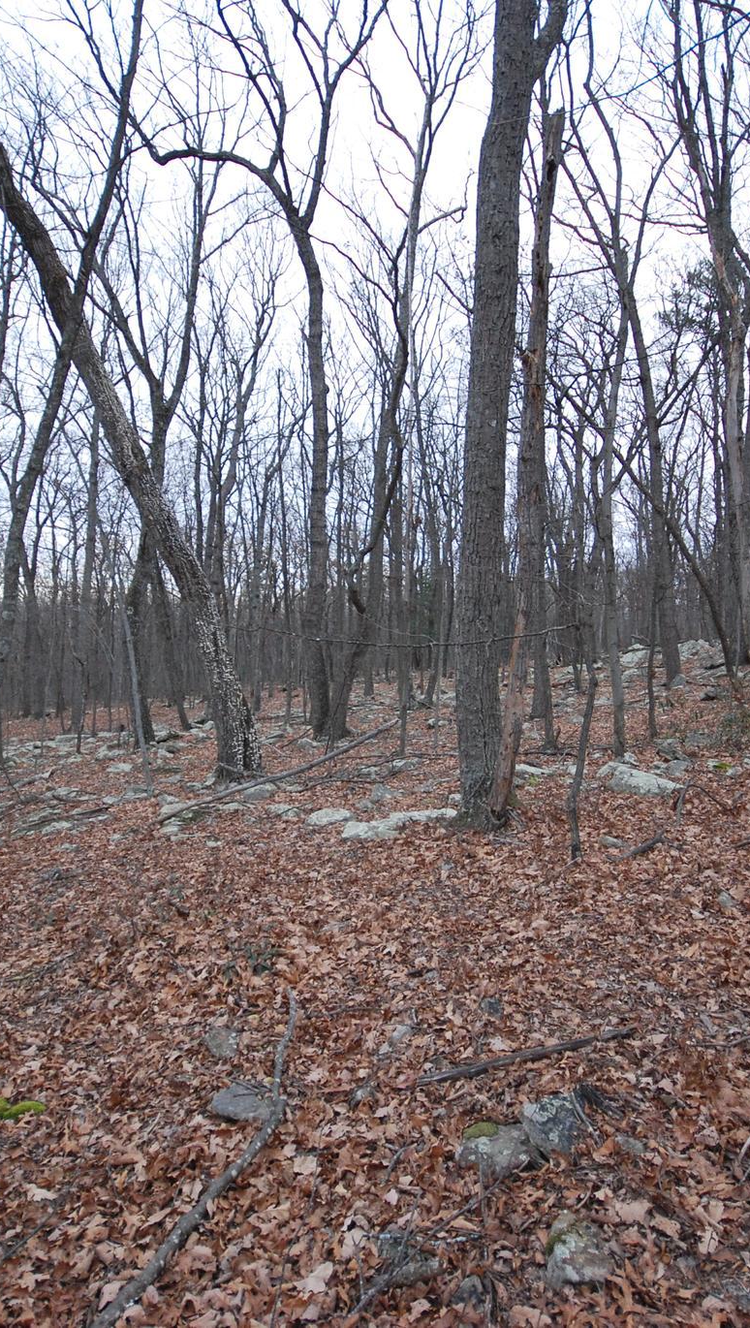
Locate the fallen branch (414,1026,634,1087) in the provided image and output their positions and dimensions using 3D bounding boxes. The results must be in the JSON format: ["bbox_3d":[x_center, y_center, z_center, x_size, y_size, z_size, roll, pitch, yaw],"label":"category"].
[{"bbox_3d":[0.575,1.446,3.075,0.888,0.050,0.050,-5,2,-17],"label":"fallen branch"}]

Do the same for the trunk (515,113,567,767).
[{"bbox_3d":[2.023,-2.784,9.884,0.400,7.474,0.360,0,2,0],"label":"trunk"}]

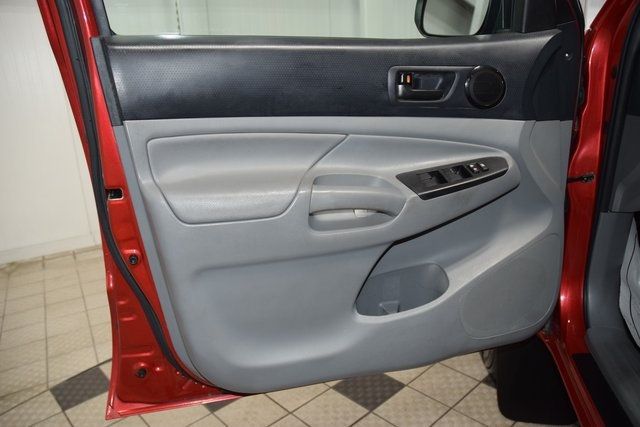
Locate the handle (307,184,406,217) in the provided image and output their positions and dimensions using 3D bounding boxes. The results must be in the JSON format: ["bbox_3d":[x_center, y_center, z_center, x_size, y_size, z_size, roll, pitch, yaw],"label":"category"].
[{"bbox_3d":[0.075,-0.026,0.959,0.188,0.055,0.045,-8,17,-14],"label":"handle"}]

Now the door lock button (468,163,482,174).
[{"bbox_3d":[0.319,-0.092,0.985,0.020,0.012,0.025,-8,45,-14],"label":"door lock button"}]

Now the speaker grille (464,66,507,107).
[{"bbox_3d":[0.343,-0.261,0.994,0.086,0.086,0.020,-8,17,-14],"label":"speaker grille"}]

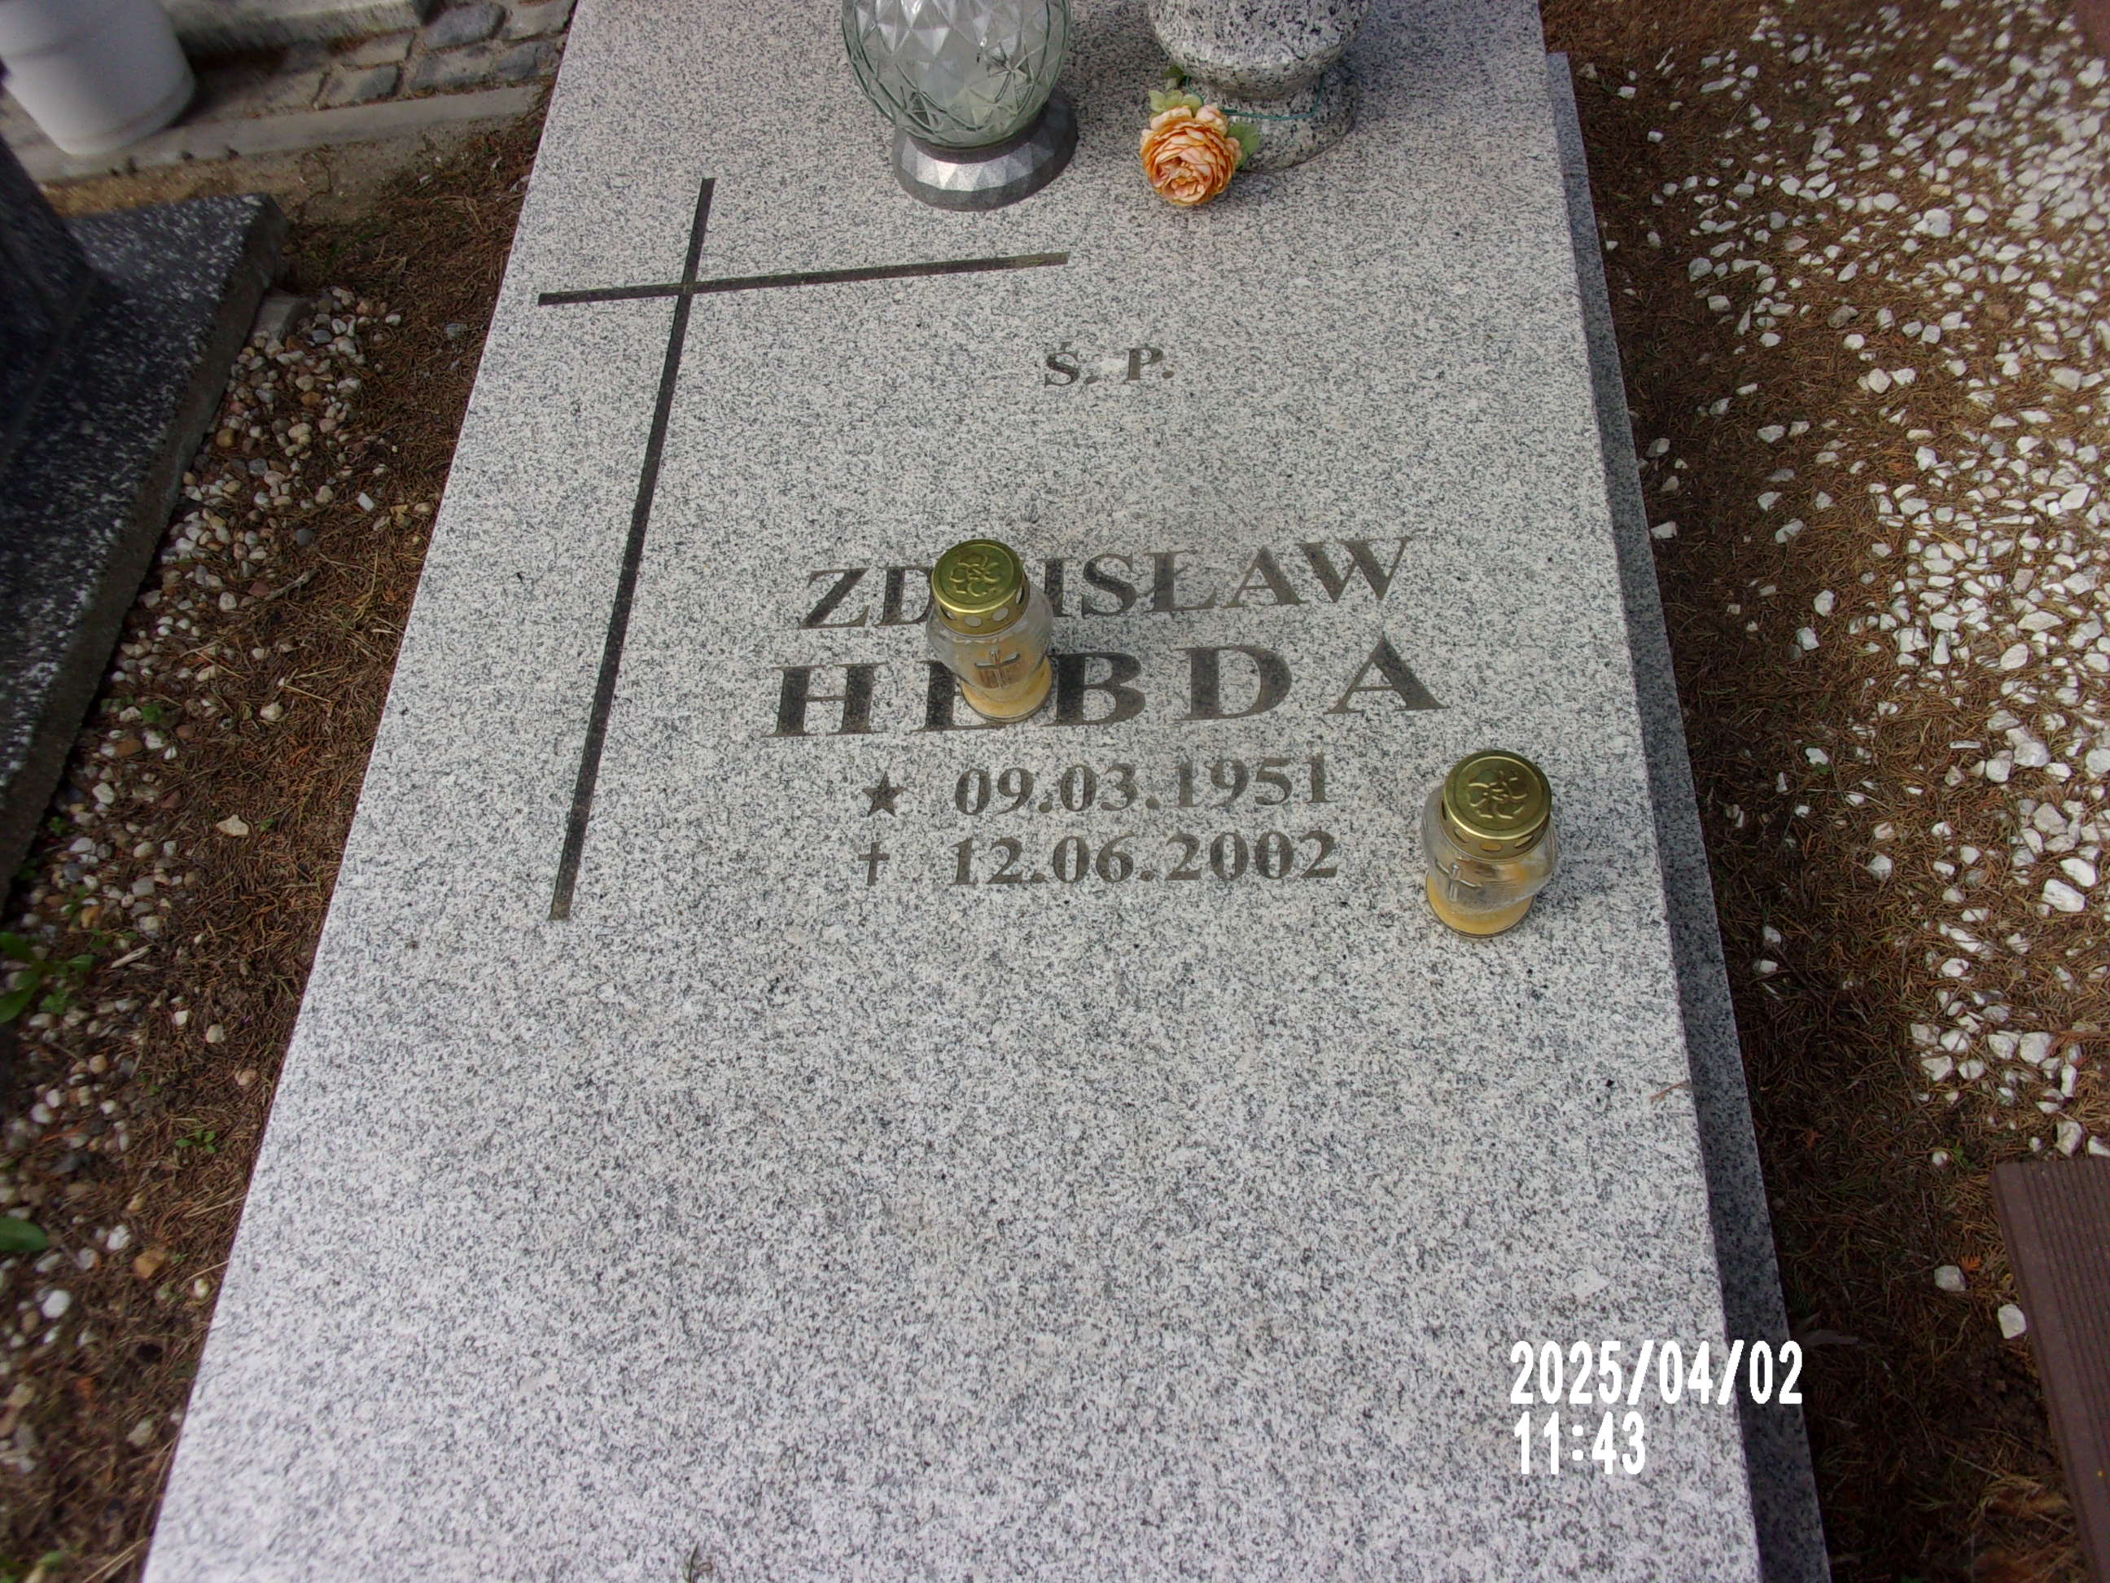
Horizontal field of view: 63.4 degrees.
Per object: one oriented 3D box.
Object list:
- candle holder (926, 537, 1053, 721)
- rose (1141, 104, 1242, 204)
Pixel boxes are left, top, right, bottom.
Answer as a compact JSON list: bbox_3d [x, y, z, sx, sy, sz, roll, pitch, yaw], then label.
[{"bbox_3d":[-0.040,-0.103,1.097,0.077,0.119,0.077,-12,60,3],"label":"candle holder"},{"bbox_3d":[0.104,-0.490,1.318,0.077,0.074,0.057,1,37,11],"label":"rose"}]

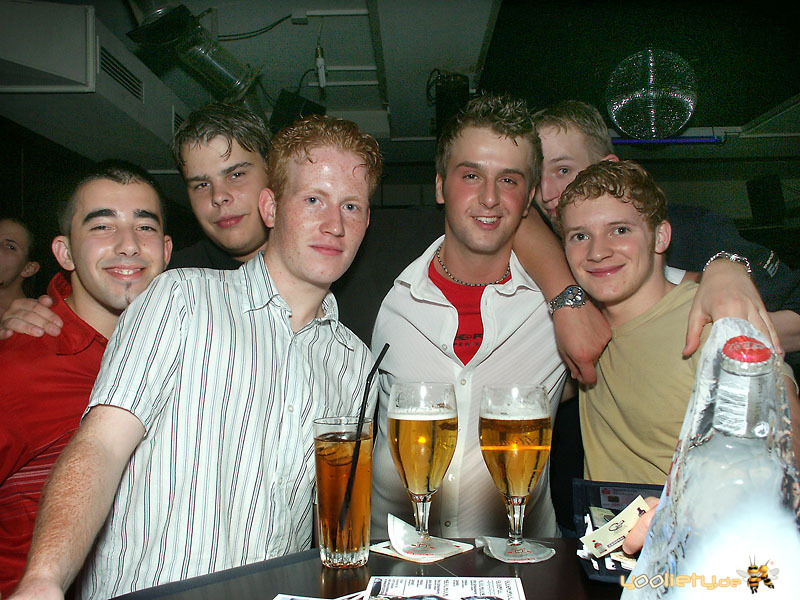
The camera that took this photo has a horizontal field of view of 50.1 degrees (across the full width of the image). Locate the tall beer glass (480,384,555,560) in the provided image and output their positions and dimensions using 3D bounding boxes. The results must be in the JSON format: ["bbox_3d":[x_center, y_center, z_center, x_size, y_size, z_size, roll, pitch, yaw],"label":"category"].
[{"bbox_3d":[0.132,0.191,0.972,0.081,0.186,0.081,0,-1,0],"label":"tall beer glass"}]

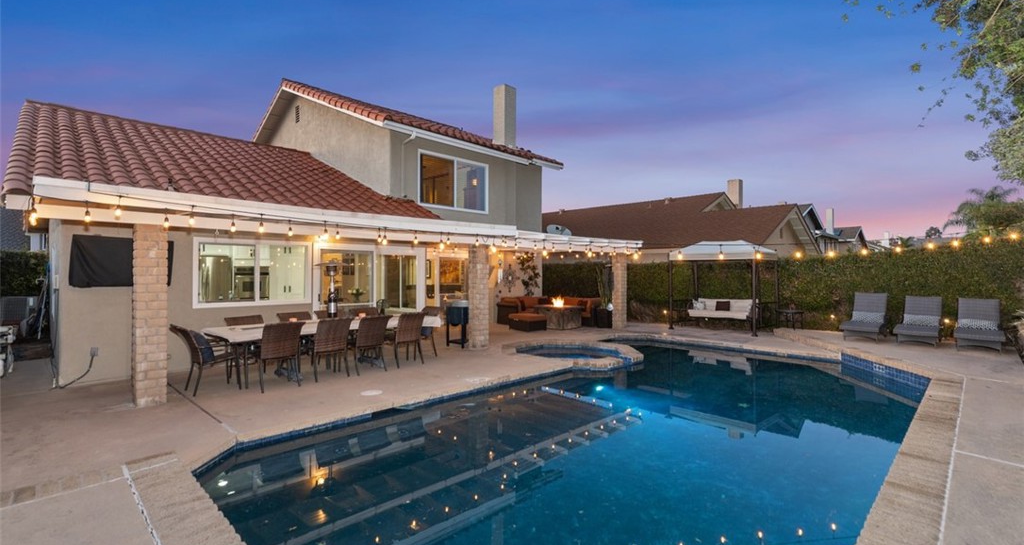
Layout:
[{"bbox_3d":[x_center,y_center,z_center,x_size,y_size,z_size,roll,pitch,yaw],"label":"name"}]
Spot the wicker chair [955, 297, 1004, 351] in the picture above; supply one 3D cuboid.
[{"bbox_3d":[9.192,1.028,8.957,1.700,0.944,0.670,0,0,-44],"label":"wicker chair"}]

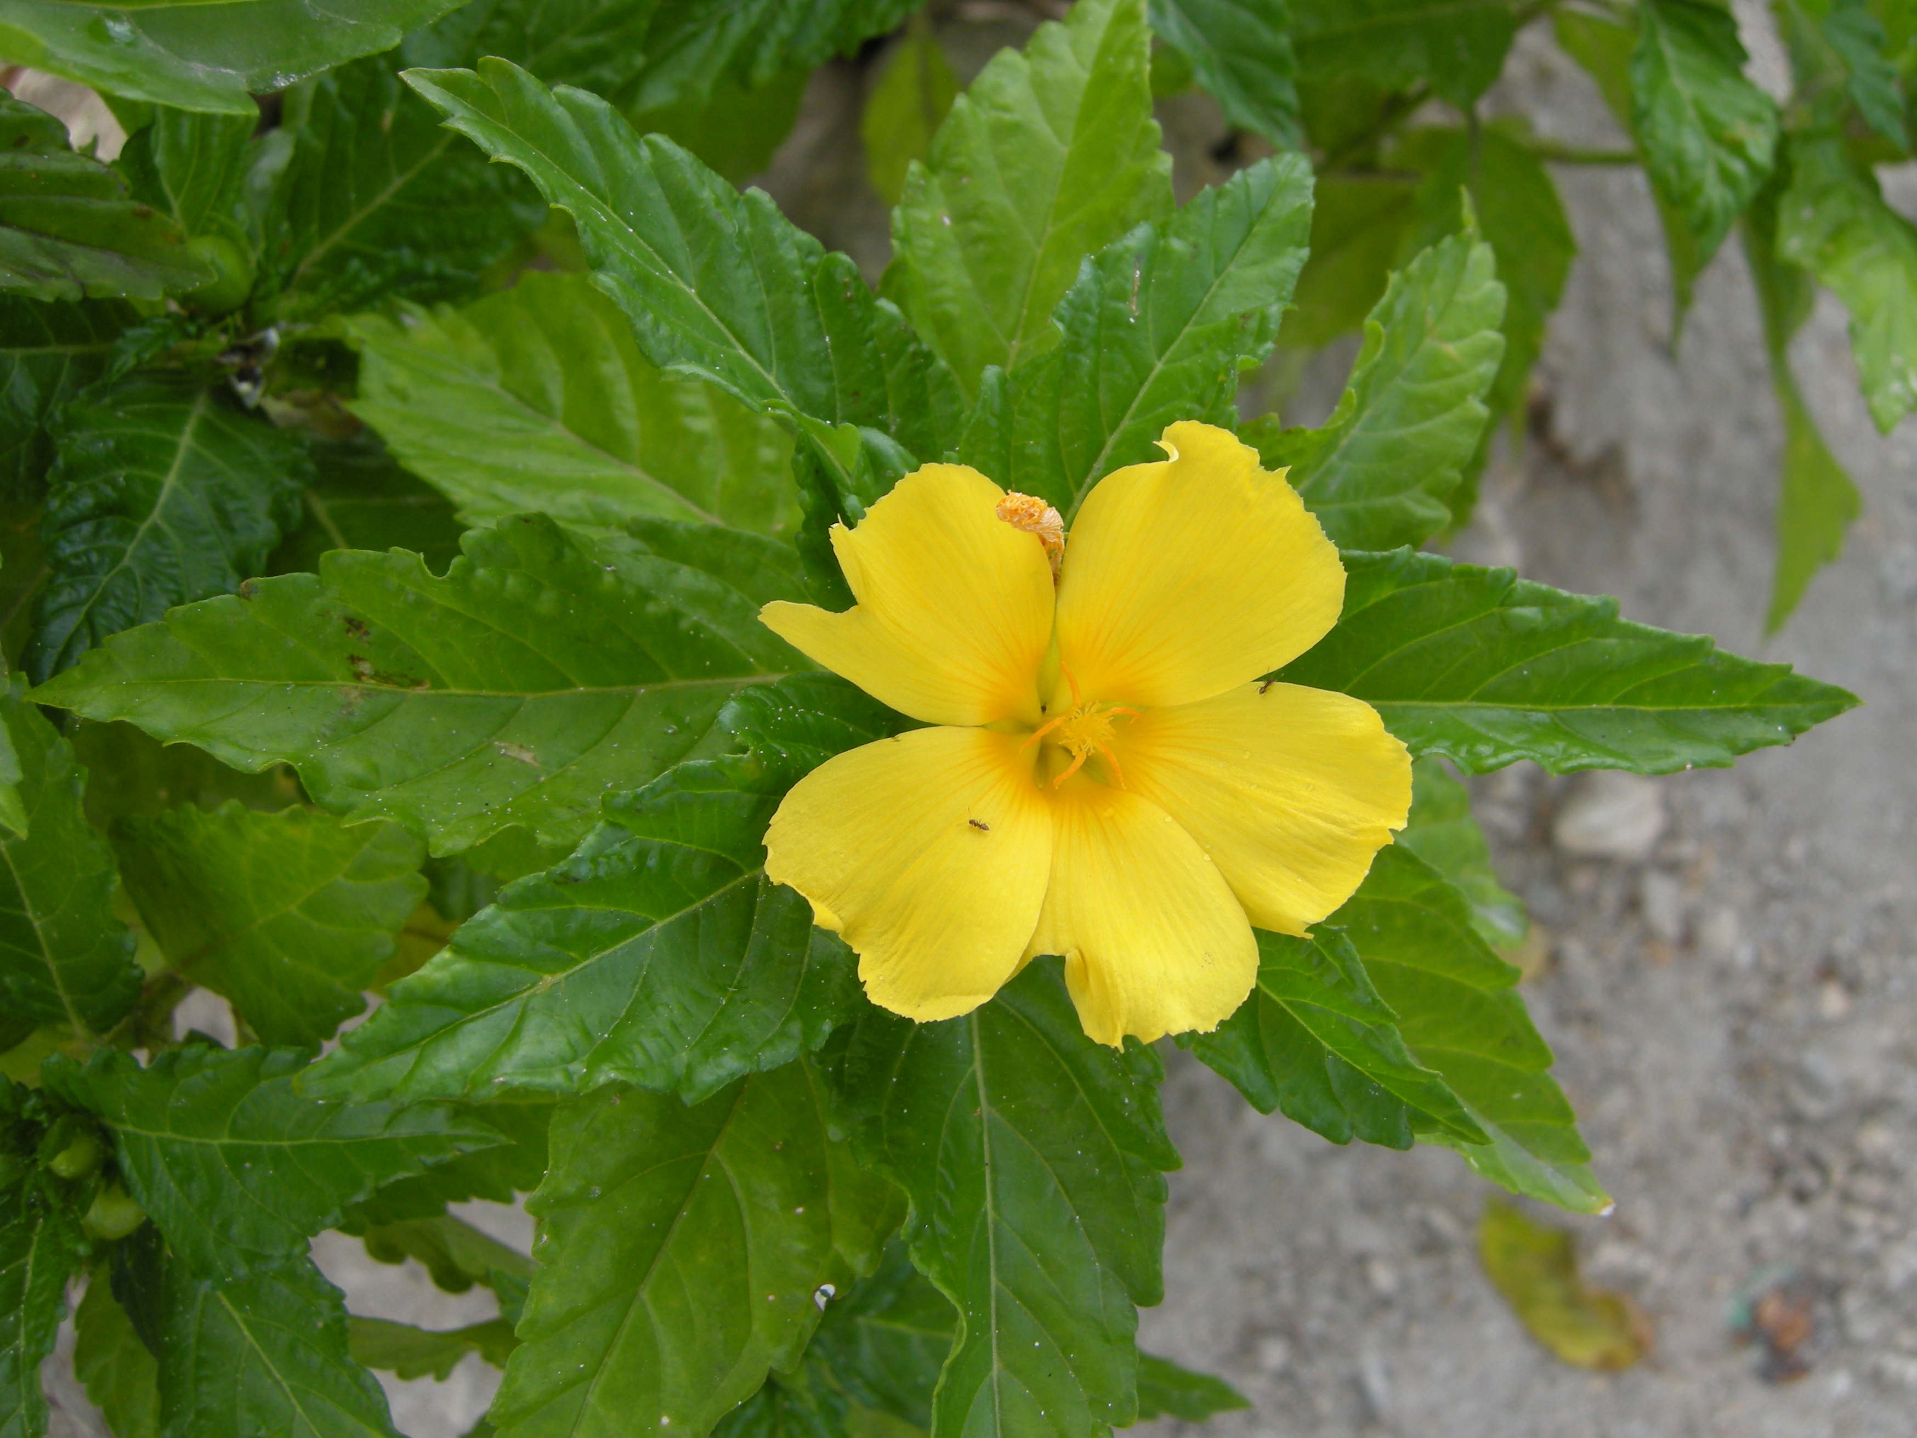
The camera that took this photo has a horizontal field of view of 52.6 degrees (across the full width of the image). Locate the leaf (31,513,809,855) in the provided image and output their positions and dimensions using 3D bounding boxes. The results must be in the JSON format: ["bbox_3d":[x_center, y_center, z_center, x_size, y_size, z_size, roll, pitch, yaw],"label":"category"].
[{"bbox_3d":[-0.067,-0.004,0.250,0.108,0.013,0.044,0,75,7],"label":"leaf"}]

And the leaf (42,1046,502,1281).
[{"bbox_3d":[-0.097,0.062,0.275,0.058,0.012,0.033,3,72,-2],"label":"leaf"}]

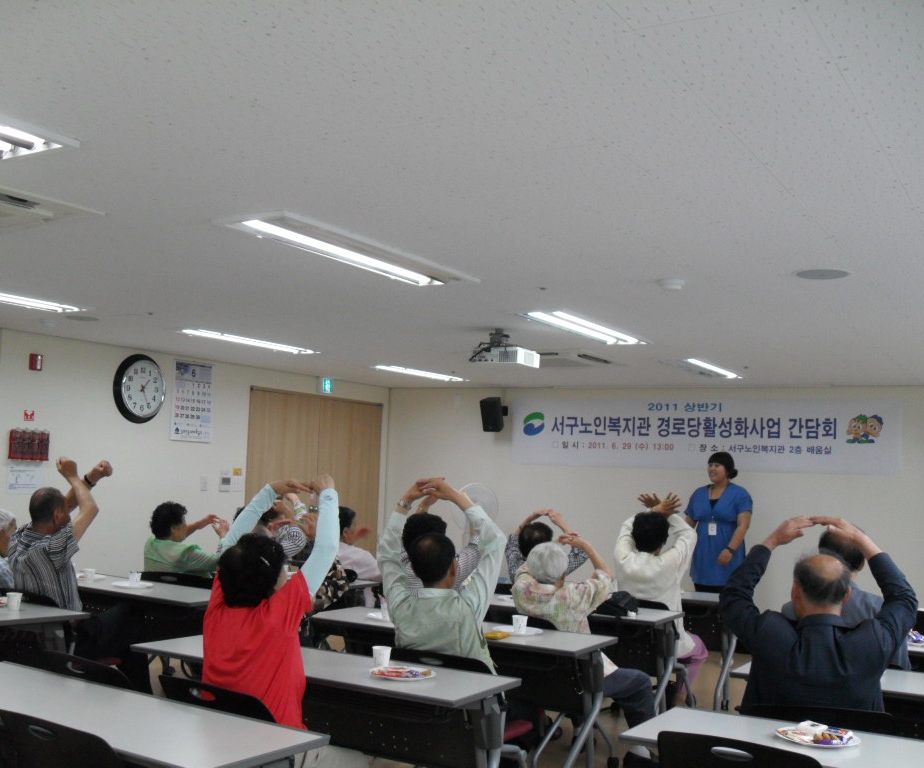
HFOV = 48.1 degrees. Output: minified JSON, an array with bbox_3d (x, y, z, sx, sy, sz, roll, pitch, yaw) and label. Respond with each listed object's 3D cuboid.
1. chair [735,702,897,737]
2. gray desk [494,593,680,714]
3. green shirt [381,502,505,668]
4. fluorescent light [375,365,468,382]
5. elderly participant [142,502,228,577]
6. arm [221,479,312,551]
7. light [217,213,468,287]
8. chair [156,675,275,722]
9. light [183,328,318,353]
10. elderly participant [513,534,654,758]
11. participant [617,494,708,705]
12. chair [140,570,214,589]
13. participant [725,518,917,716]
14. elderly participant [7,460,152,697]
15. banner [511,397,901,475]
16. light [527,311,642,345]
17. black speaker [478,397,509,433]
[{"bbox_3d":[1.250,1.411,3.468,0.510,0.770,0.540,-1,-5,33],"label":"chair"},{"bbox_3d":[0.443,1.583,5.771,1.500,0.720,0.460,-1,-5,33],"label":"gray desk"},{"bbox_3d":[0.045,1.116,4.317,0.560,1.400,0.700,-1,-5,33],"label":"green shirt"},{"bbox_3d":[-0.340,-0.083,8.957,0.300,0.080,1.260,-1,-6,33],"label":"fluorescent light"},{"bbox_3d":[-1.735,1.384,6.785,0.520,1.200,0.740,-1,-6,33],"label":"elderly participant"},{"bbox_3d":[-0.659,0.445,3.453,0.340,0.300,0.200,-1,-6,33],"label":"arm"},{"bbox_3d":[-0.356,-0.487,3.763,0.300,0.080,1.280,0,-5,29],"label":"light"},{"bbox_3d":[-0.647,1.339,3.432,0.510,0.770,0.540,-1,-5,33],"label":"chair"},{"bbox_3d":[-1.378,-0.290,6.821,0.300,0.080,1.280,0,-5,29],"label":"light"},{"bbox_3d":[0.600,1.329,5.261,0.580,1.160,0.740,-2,-6,41],"label":"elderly participant"},{"bbox_3d":[1.210,1.316,6.107,0.520,1.360,0.700,-1,-6,38],"label":"participant"},{"bbox_3d":[-1.687,1.581,6.540,0.500,0.770,0.540,-1,-6,33],"label":"chair"},{"bbox_3d":[1.257,1.139,3.564,0.640,1.360,0.720,-1,-6,33],"label":"participant"},{"bbox_3d":[-2.119,1.143,5.709,0.560,1.460,0.760,-1,-6,33],"label":"elderly participant"},{"bbox_3d":[1.940,0.430,8.911,3.400,0.600,0.020,0,-5,29],"label":"banner"},{"bbox_3d":[0.724,-0.310,5.905,0.300,0.080,1.260,-1,-6,33],"label":"light"},{"bbox_3d":[0.288,0.293,9.794,0.200,0.320,0.220,-1,8,33],"label":"black speaker"}]

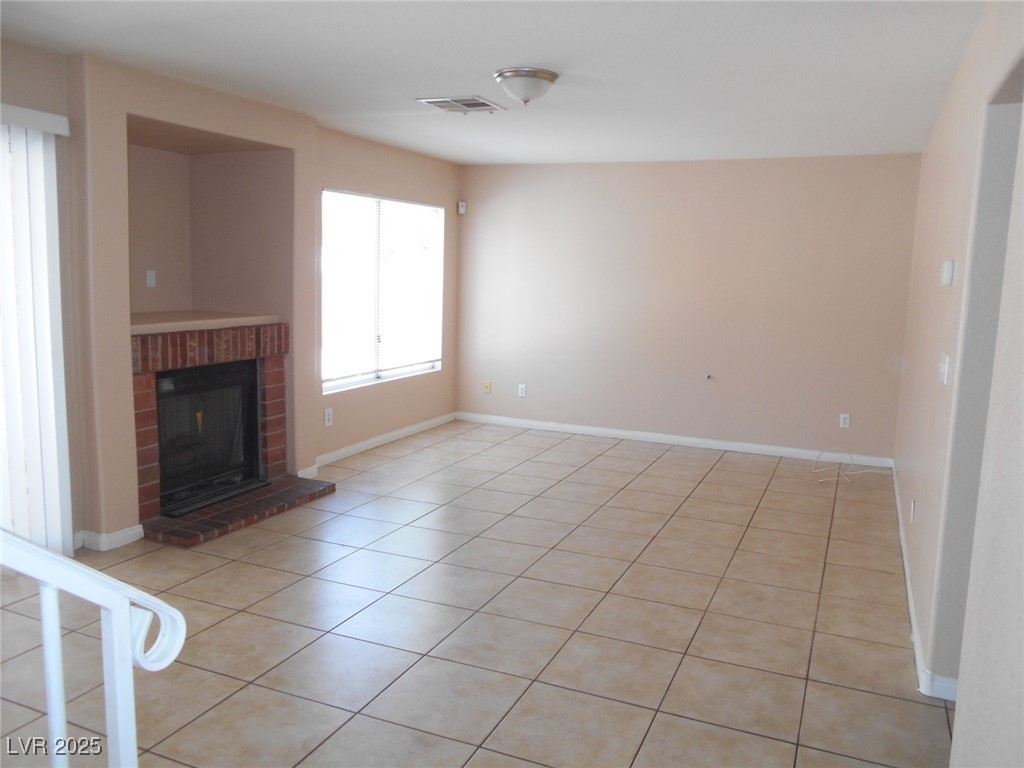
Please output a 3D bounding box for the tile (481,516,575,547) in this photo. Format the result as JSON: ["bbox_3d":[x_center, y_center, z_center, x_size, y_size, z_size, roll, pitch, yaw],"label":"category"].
[{"bbox_3d":[0.100,0.862,4.512,0.450,0.012,0.450,4,8,23],"label":"tile"}]

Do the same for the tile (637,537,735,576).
[{"bbox_3d":[0.933,0.922,4.107,0.450,0.010,0.450,5,8,24],"label":"tile"}]

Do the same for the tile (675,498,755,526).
[{"bbox_3d":[1.313,0.827,4.942,0.450,0.012,0.450,4,8,24],"label":"tile"}]

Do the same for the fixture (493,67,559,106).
[{"bbox_3d":[0.073,-1.524,4.000,0.340,0.155,0.340,1,8,0],"label":"fixture"}]

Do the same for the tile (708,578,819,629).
[{"bbox_3d":[1.161,1.006,3.527,0.449,0.010,0.442,5,9,24],"label":"tile"}]

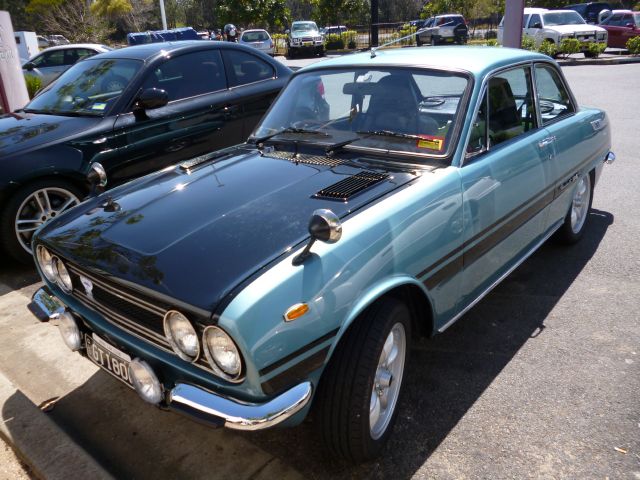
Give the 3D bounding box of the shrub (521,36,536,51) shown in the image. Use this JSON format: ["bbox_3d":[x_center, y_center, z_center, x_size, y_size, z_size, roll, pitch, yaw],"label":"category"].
[{"bbox_3d":[6.524,-6.039,16.200,0.580,0.680,0.580,-4,20,0],"label":"shrub"}]

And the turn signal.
[{"bbox_3d":[-0.062,0.193,1.389,0.030,0.042,0.088,14,27,39],"label":"turn signal"}]

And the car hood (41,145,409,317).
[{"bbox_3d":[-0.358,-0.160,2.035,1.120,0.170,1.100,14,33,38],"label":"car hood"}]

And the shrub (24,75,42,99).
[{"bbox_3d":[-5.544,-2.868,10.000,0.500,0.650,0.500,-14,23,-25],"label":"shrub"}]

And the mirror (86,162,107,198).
[{"bbox_3d":[-1.019,-0.251,2.302,0.115,0.150,0.130,14,27,39],"label":"mirror"}]

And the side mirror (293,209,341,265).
[{"bbox_3d":[0.005,-0.008,1.479,0.115,0.155,0.150,14,27,38],"label":"side mirror"}]

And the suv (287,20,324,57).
[{"bbox_3d":[-0.811,-11.659,30.000,1.840,1.840,4.750,-5,20,-4],"label":"suv"}]

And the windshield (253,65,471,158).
[{"bbox_3d":[0.160,-0.643,2.518,1.180,0.450,0.100,14,-13,38],"label":"windshield"}]

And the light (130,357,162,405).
[{"bbox_3d":[-0.526,0.431,1.607,0.160,0.160,0.085,14,27,39],"label":"light"}]

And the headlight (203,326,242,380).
[{"bbox_3d":[-0.249,0.303,1.407,0.165,0.165,0.080,14,27,39],"label":"headlight"}]

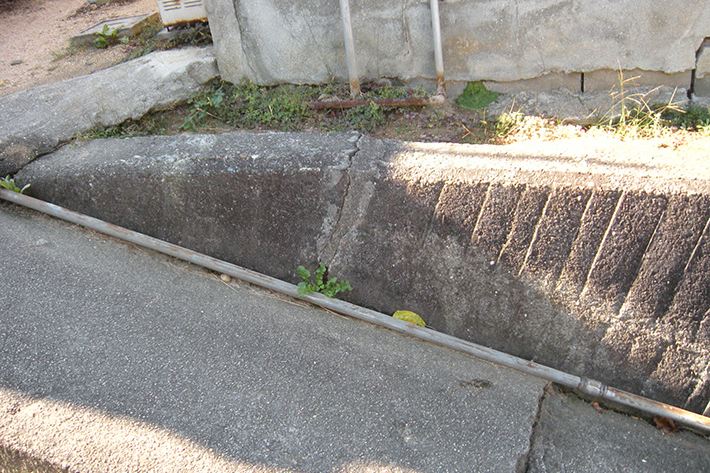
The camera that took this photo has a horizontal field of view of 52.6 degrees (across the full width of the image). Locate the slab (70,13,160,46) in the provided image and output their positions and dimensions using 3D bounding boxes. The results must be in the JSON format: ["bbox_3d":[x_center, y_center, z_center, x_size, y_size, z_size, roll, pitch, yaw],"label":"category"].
[{"bbox_3d":[-1.408,-1.228,4.250,0.385,0.065,0.385,-3,26,12],"label":"slab"}]

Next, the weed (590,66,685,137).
[{"bbox_3d":[1.003,-0.477,2.580,0.290,0.200,0.180,1,27,19],"label":"weed"}]

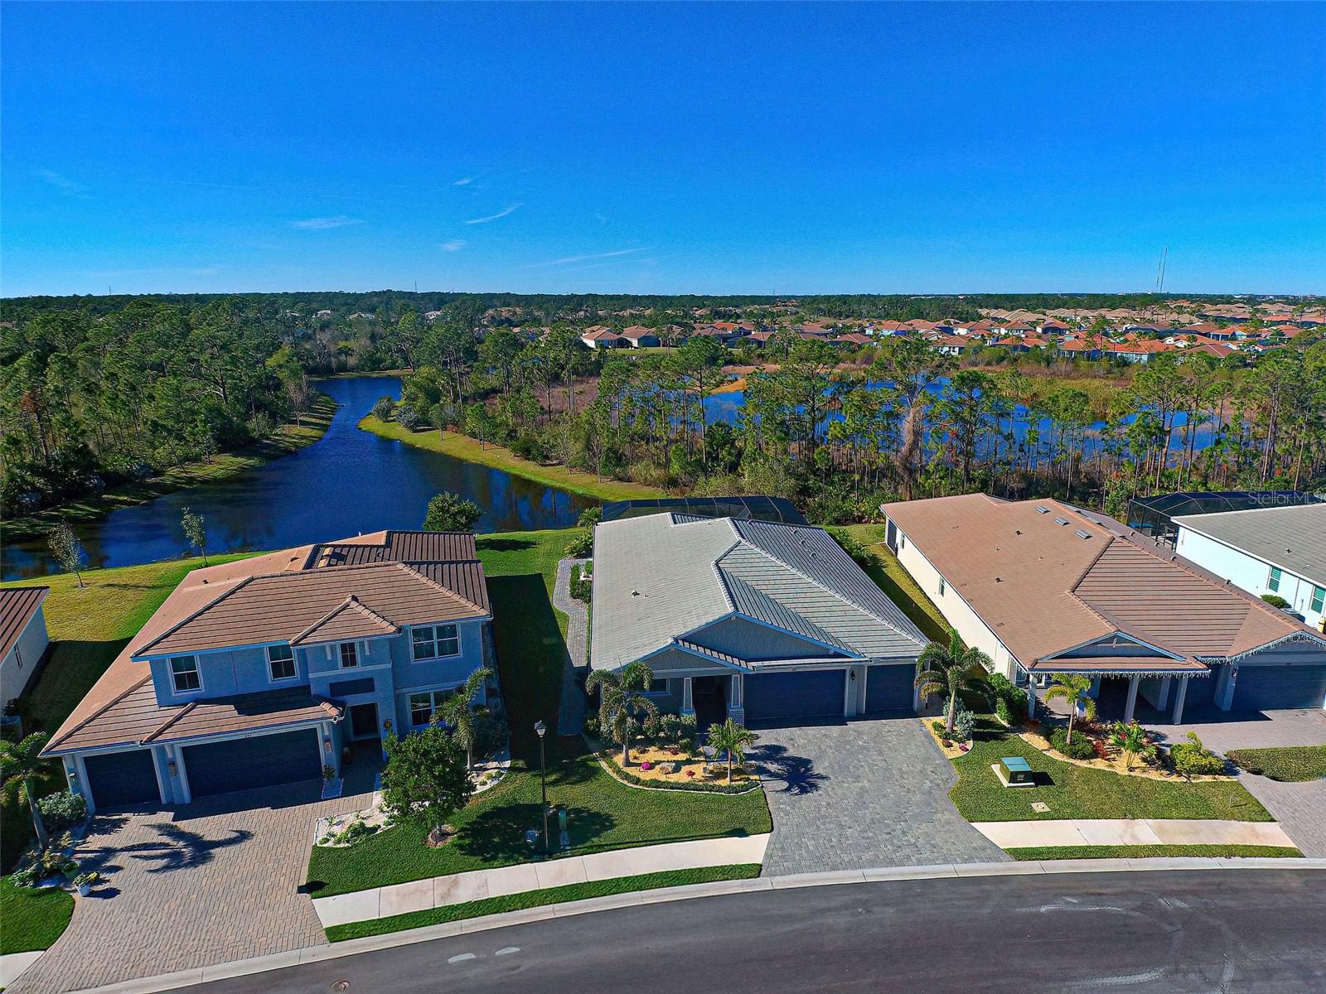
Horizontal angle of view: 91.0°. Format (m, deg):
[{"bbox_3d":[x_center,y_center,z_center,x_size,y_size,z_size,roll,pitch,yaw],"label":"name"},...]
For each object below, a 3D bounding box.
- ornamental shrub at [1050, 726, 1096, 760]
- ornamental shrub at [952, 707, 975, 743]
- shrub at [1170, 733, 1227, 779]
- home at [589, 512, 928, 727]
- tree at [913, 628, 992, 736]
[{"bbox_3d":[17.837,10.695,28.317,1.650,1.100,1.550,0,17,0],"label":"ornamental shrub"},{"bbox_3d":[13.416,10.220,29.056,0.900,1.600,0.900,0,17,0],"label":"ornamental shrub"},{"bbox_3d":[22.238,10.787,27.126,1.850,1.550,1.700,0,17,0],"label":"shrub"},{"bbox_3d":[4.153,4.906,38.720,16.400,6.100,18.800,-2,17,-5],"label":"home"},{"bbox_3d":[13.044,8.395,29.040,3.400,5.100,3.300,0,17,0],"label":"tree"}]

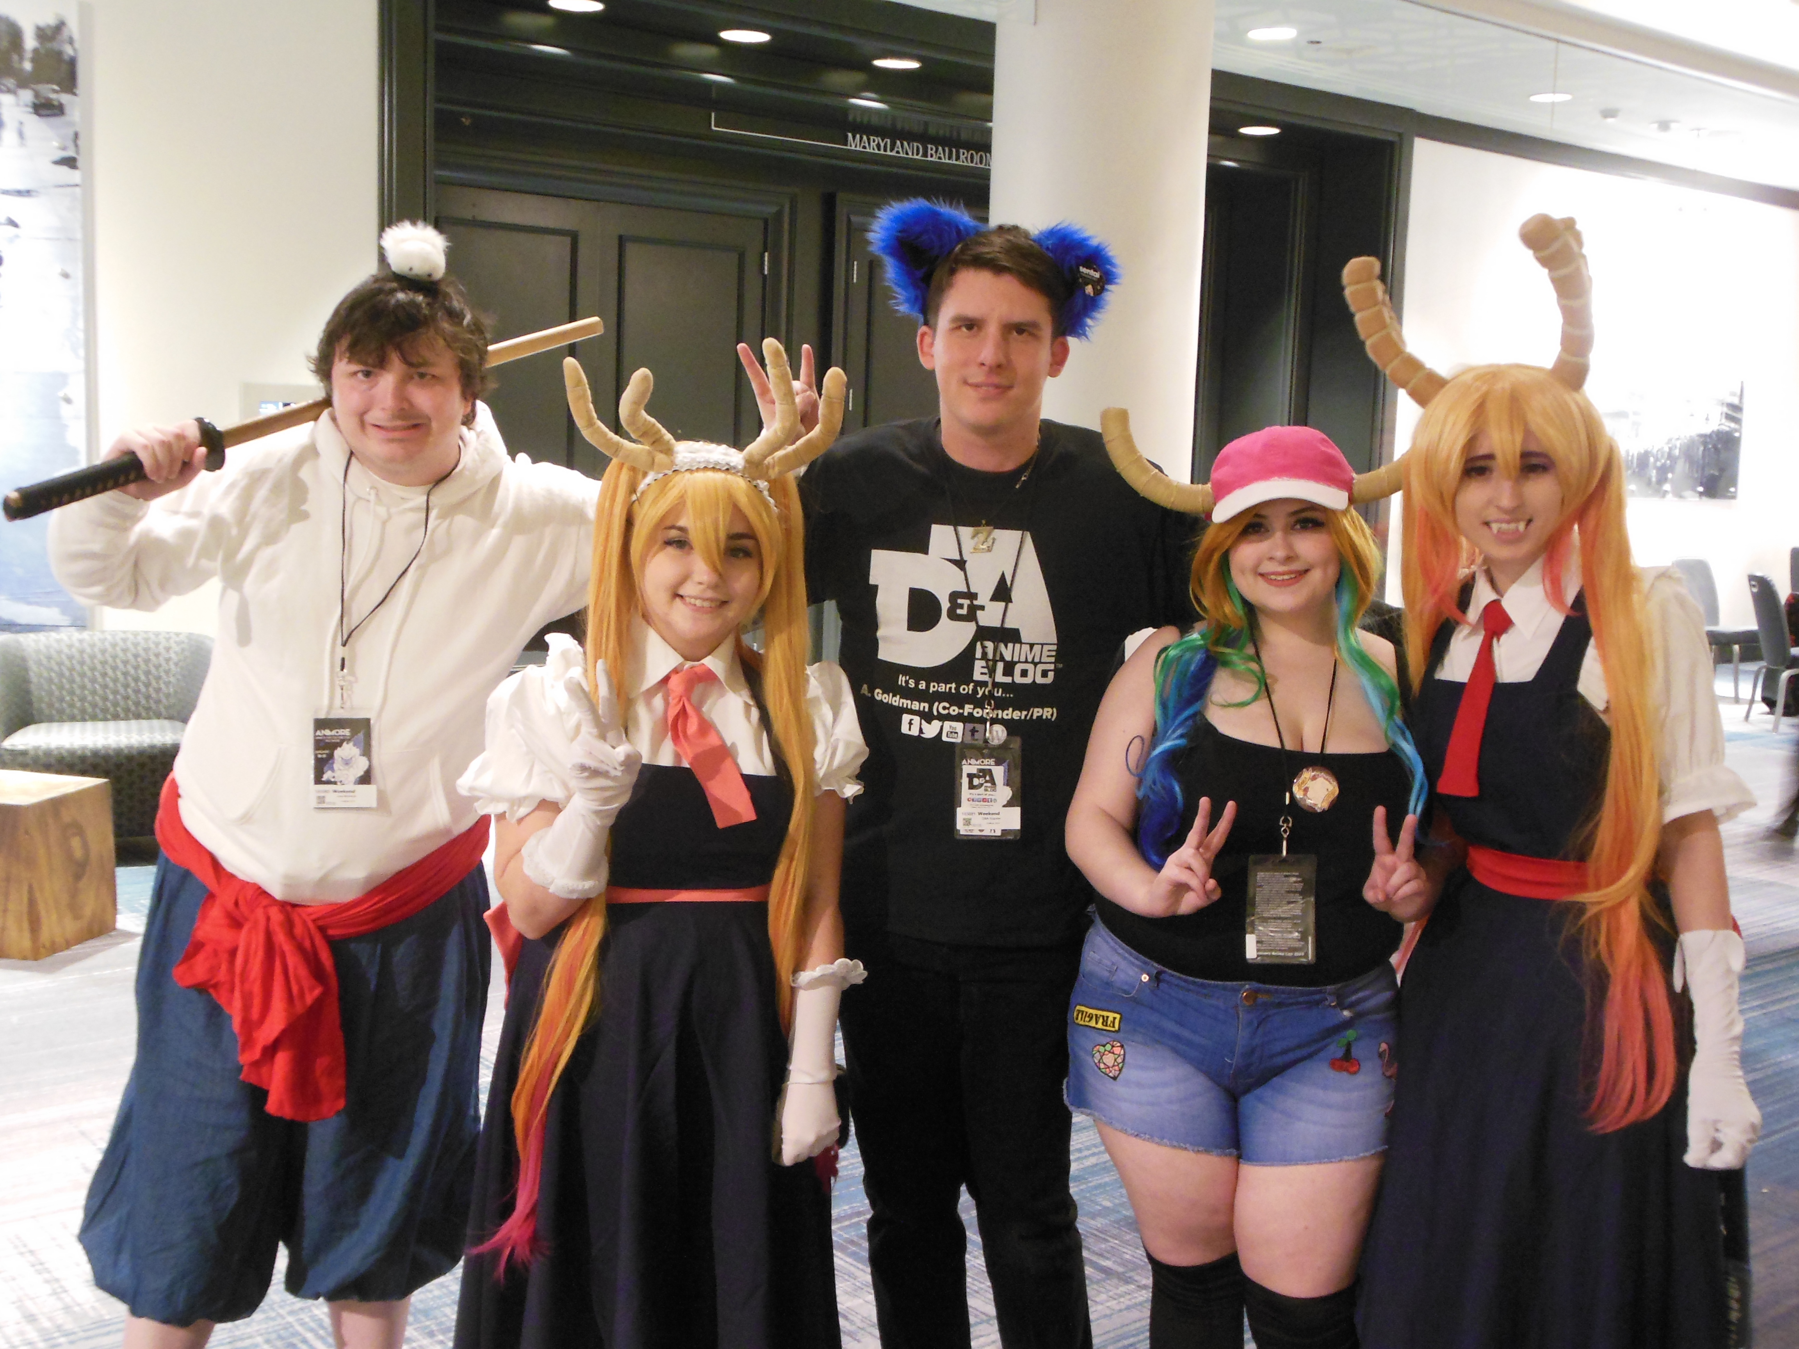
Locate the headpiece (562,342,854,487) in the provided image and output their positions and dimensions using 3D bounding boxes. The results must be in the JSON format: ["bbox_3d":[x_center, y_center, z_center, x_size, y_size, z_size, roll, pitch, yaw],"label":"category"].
[{"bbox_3d":[-0.205,-0.270,2.090,0.290,0.165,0.130,3,8,-12],"label":"headpiece"}]

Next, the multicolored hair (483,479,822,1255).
[{"bbox_3d":[-0.263,0.185,2.090,0.335,0.850,0.260,1,8,-11],"label":"multicolored hair"}]

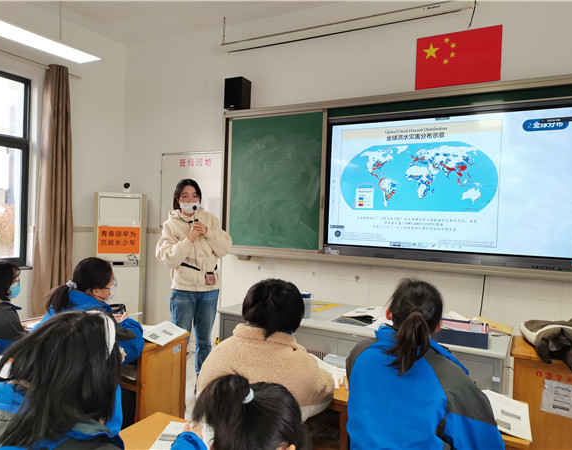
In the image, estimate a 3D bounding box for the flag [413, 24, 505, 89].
[{"bbox_3d":[1.390,-1.348,3.658,0.651,0.430,0.012,2,1,29],"label":"flag"}]

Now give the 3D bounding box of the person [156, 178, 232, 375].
[{"bbox_3d":[-0.722,0.490,3.506,0.560,1.689,0.380,2,1,-12],"label":"person"}]

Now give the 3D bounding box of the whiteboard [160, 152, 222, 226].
[{"bbox_3d":[-1.010,-0.378,4.947,0.950,0.831,0.020,2,1,29],"label":"whiteboard"}]

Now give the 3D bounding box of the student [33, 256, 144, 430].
[{"bbox_3d":[-0.965,0.748,2.156,0.530,1.180,0.660,2,1,29],"label":"student"}]

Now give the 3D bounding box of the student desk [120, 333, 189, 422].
[{"bbox_3d":[-1.151,0.952,2.586,1.200,0.750,0.400,2,1,29],"label":"student desk"}]

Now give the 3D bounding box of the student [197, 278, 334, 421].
[{"bbox_3d":[-0.078,0.783,1.673,0.520,1.180,0.600,2,1,29],"label":"student"}]

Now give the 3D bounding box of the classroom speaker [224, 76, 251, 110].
[{"bbox_3d":[-0.488,-1.313,4.565,0.207,0.295,0.170,2,1,29],"label":"classroom speaker"}]

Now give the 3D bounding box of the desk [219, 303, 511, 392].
[{"bbox_3d":[0.465,0.980,2.813,1.650,0.805,0.679,2,1,29],"label":"desk"}]

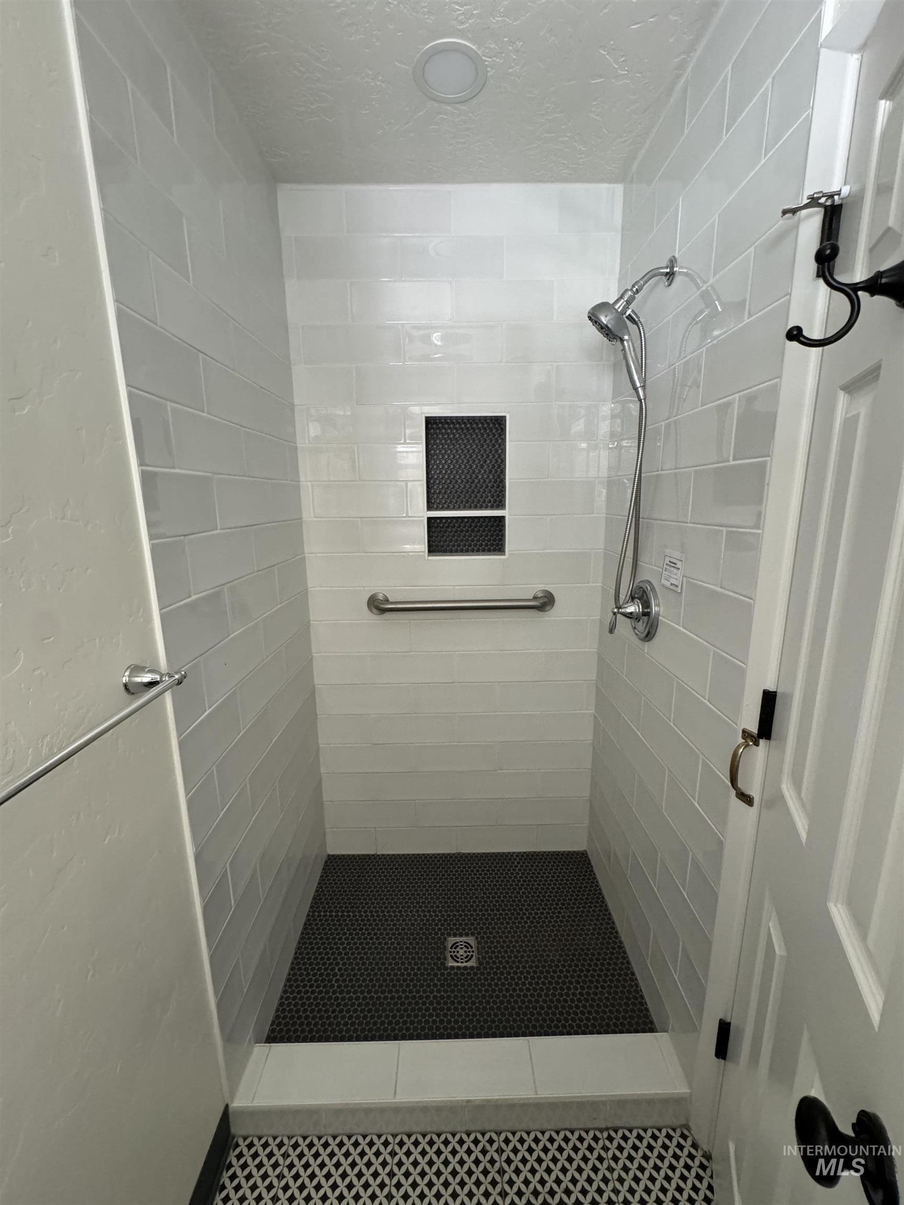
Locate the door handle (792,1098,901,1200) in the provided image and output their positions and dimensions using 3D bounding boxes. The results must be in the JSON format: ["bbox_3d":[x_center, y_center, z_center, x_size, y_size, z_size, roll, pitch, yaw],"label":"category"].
[{"bbox_3d":[0.339,0.477,0.426,0.059,0.065,0.065,4,13,23],"label":"door handle"}]

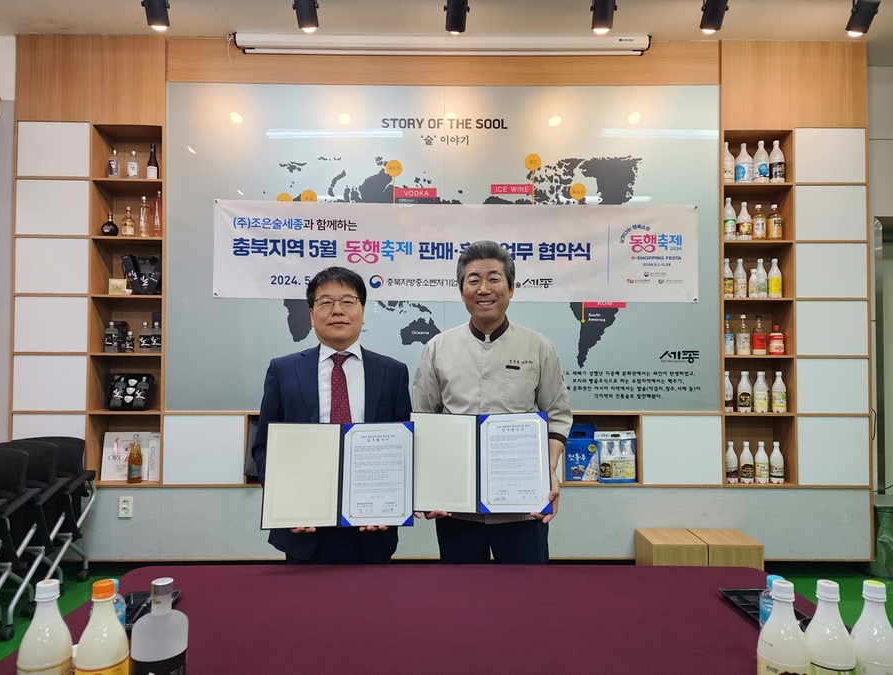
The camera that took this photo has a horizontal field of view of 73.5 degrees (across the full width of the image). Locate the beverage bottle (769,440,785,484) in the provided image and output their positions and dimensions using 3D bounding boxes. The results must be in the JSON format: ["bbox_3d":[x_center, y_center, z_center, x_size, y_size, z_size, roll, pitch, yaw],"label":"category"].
[{"bbox_3d":[2.045,0.770,3.692,0.076,0.250,0.076,0,-1,-1],"label":"beverage bottle"}]

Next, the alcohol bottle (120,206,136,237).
[{"bbox_3d":[-1.997,-0.720,3.753,0.077,0.197,0.074,0,-1,-1],"label":"alcohol bottle"}]

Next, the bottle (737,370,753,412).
[{"bbox_3d":[1.857,0.340,3.717,0.077,0.256,0.077,0,-1,-1],"label":"bottle"}]

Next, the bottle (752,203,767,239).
[{"bbox_3d":[1.984,-0.724,3.784,0.079,0.233,0.079,0,-1,-1],"label":"bottle"}]

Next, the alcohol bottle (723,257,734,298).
[{"bbox_3d":[1.740,-0.362,3.704,0.074,0.250,0.074,0,-1,-1],"label":"alcohol bottle"}]

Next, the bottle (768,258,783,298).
[{"bbox_3d":[2.042,-0.362,3.707,0.073,0.251,0.073,0,-1,-1],"label":"bottle"}]

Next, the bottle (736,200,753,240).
[{"bbox_3d":[1.889,-0.730,3.788,0.083,0.259,0.083,0,-1,-1],"label":"bottle"}]

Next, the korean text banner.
[{"bbox_3d":[0.061,-0.531,3.704,3.000,0.600,0.020,0,-1,-1],"label":"korean text banner"}]

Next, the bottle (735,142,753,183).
[{"bbox_3d":[1.893,-1.099,3.796,0.094,0.271,0.094,0,-1,-1],"label":"bottle"}]

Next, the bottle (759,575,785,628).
[{"bbox_3d":[0.669,0.582,1.210,0.062,0.175,0.062,0,-1,-1],"label":"bottle"}]

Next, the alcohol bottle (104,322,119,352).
[{"bbox_3d":[-2.088,-0.004,3.732,0.074,0.198,0.074,0,-1,-1],"label":"alcohol bottle"}]

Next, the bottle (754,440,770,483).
[{"bbox_3d":[1.949,0.769,3.690,0.074,0.251,0.074,0,-1,-1],"label":"bottle"}]

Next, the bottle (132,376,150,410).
[{"bbox_3d":[-1.863,0.332,3.657,0.063,0.184,0.059,0,-21,-1],"label":"bottle"}]

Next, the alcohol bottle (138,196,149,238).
[{"bbox_3d":[-1.897,-0.750,3.754,0.062,0.273,0.060,0,-1,-1],"label":"alcohol bottle"}]

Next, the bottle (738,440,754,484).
[{"bbox_3d":[1.856,0.769,3.689,0.076,0.251,0.076,0,-1,-1],"label":"bottle"}]

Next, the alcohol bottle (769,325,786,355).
[{"bbox_3d":[2.062,0.016,3.725,0.083,0.187,0.083,0,-1,-1],"label":"alcohol bottle"}]

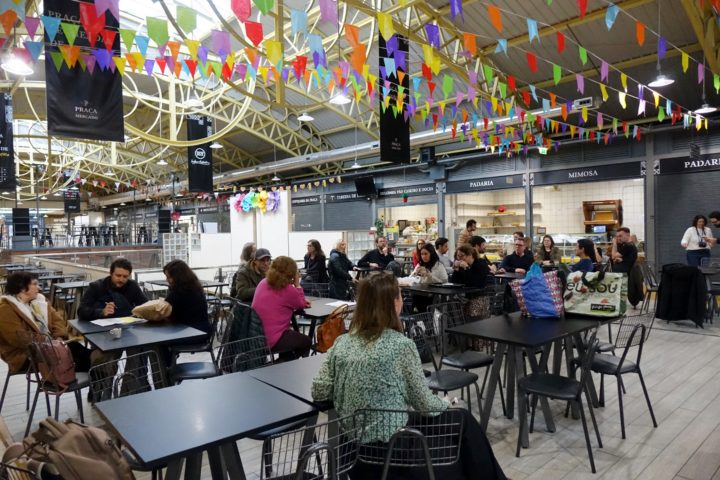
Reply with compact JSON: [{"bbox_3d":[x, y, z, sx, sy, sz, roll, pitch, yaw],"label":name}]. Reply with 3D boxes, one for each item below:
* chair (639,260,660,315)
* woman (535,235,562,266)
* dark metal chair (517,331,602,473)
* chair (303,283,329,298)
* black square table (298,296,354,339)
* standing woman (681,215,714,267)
[{"bbox_3d":[4.953,0.810,7.956,0.430,0.830,0.500,-2,2,-45],"label":"chair"},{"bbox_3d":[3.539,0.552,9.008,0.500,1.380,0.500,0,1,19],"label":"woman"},{"bbox_3d":[1.315,0.986,3.180,0.500,0.830,0.430,0,2,31],"label":"dark metal chair"},{"bbox_3d":[-0.586,0.959,5.694,0.460,0.840,0.500,0,1,15],"label":"chair"},{"bbox_3d":[-0.320,1.016,4.575,0.700,0.750,0.700,-2,2,-43],"label":"black square table"},{"bbox_3d":[6.123,0.392,8.709,0.520,1.650,0.360,0,1,20],"label":"standing woman"}]

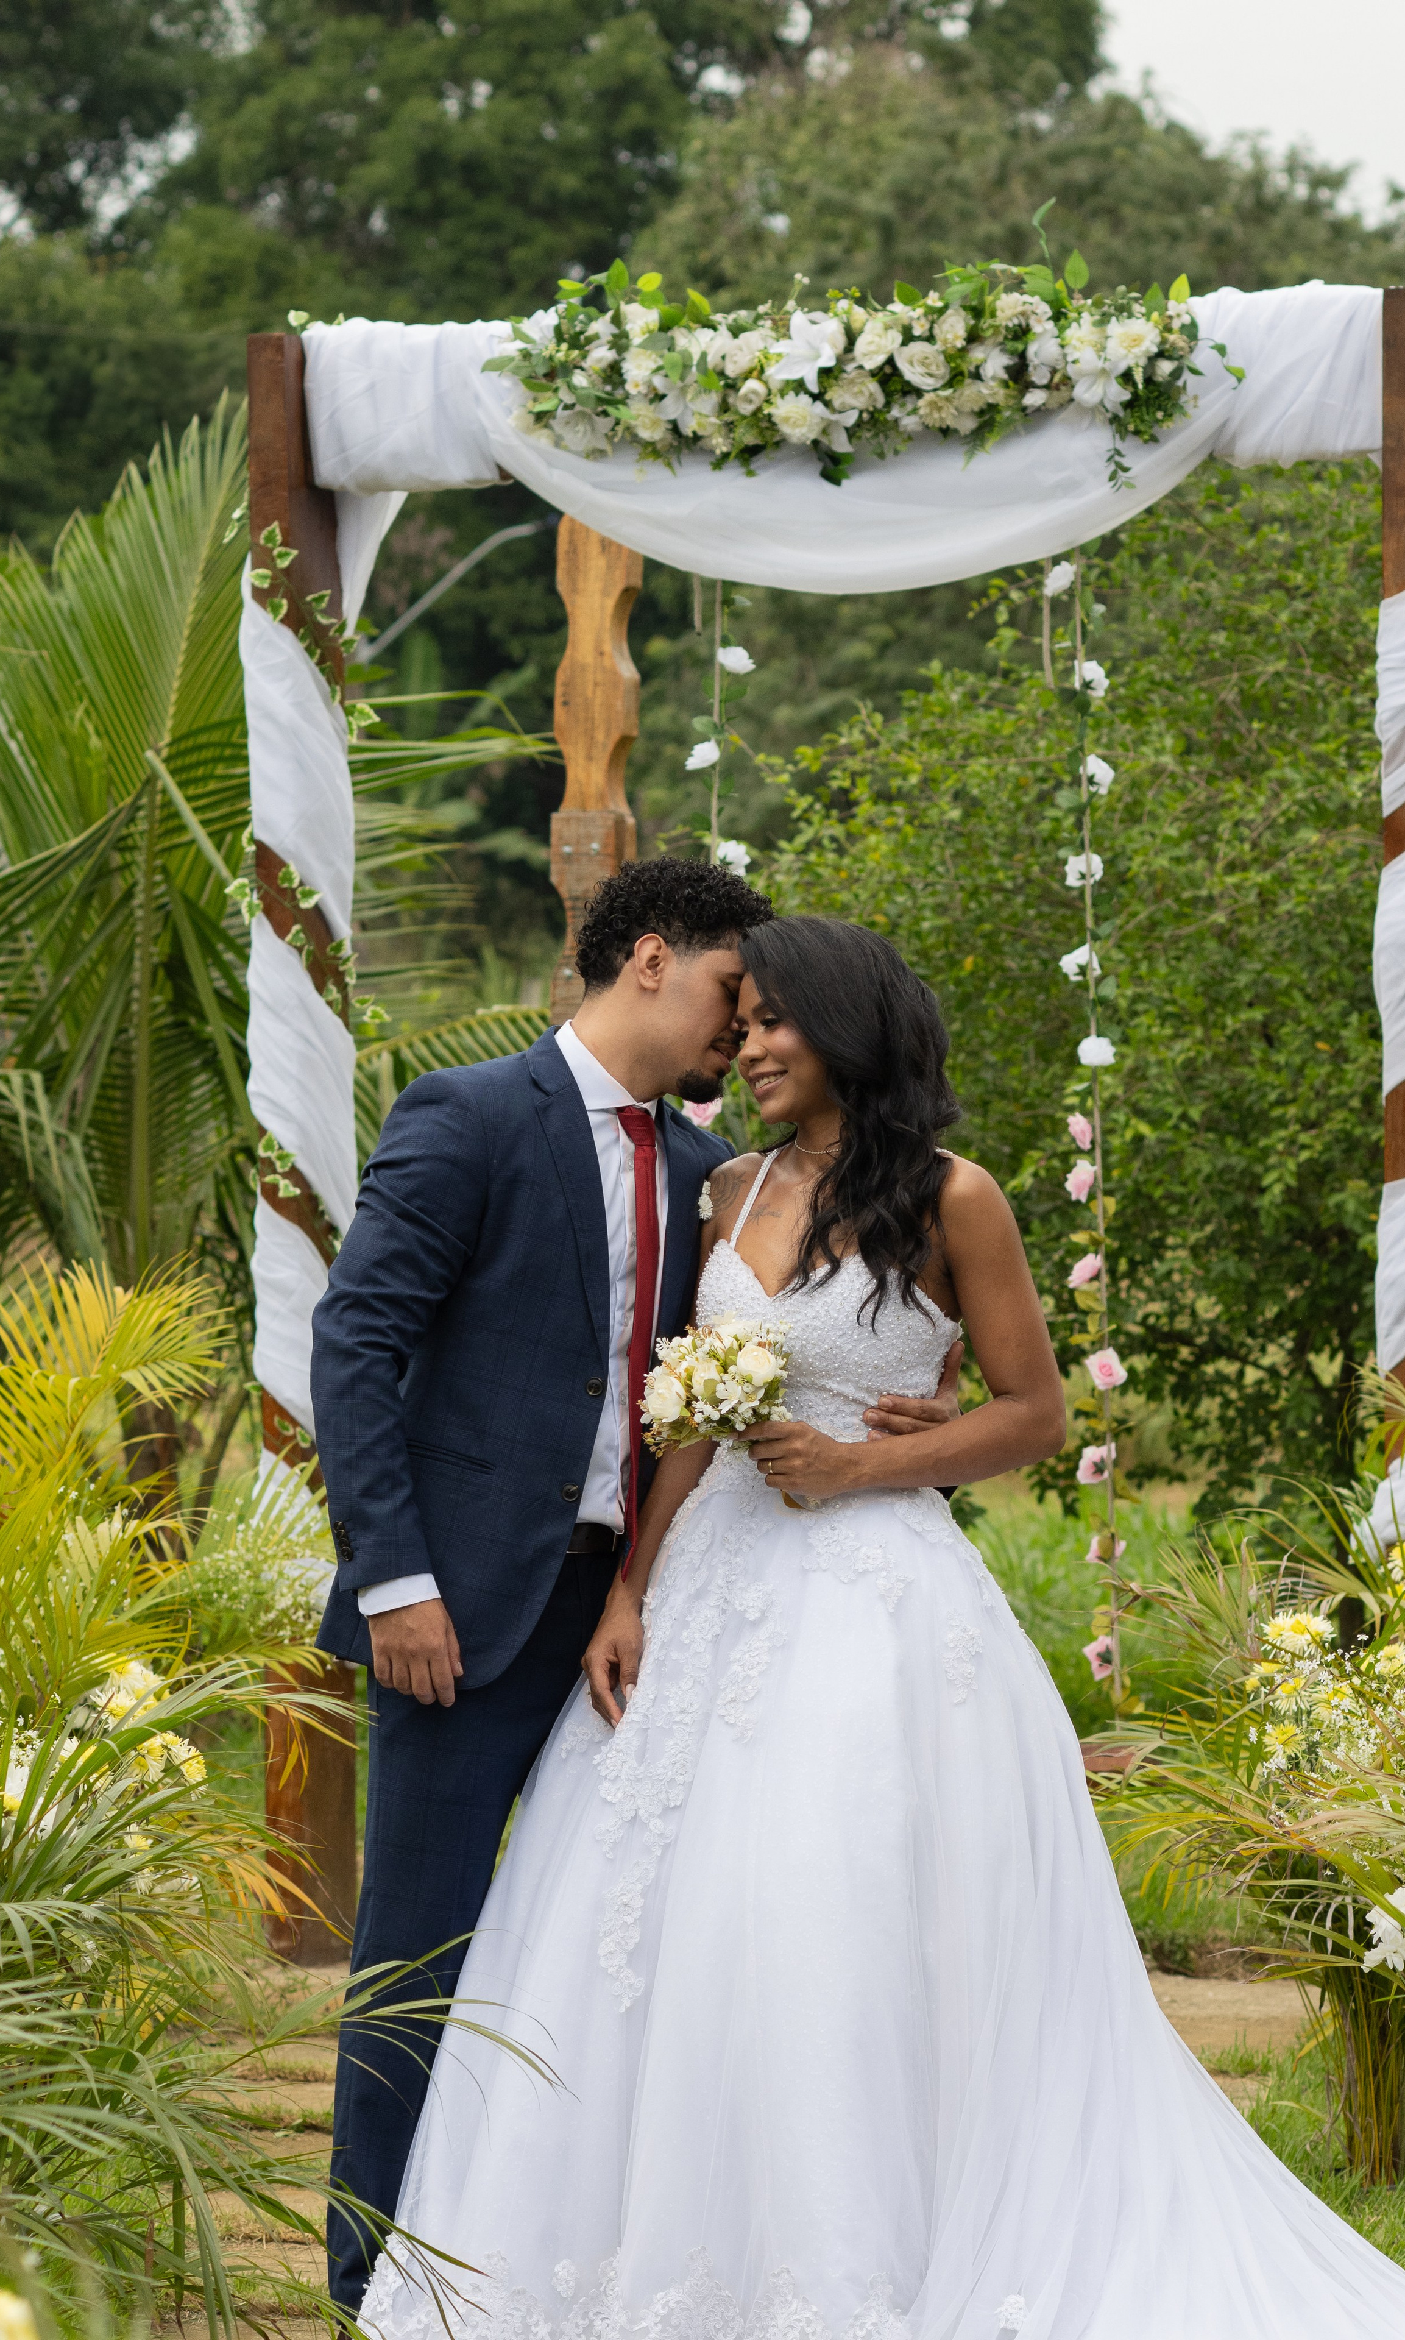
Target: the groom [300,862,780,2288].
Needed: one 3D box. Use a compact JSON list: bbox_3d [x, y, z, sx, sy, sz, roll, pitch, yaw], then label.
[{"bbox_3d":[-0.165,0.503,9.450,0.560,1.730,0.460,-2,2,-44],"label":"groom"}]

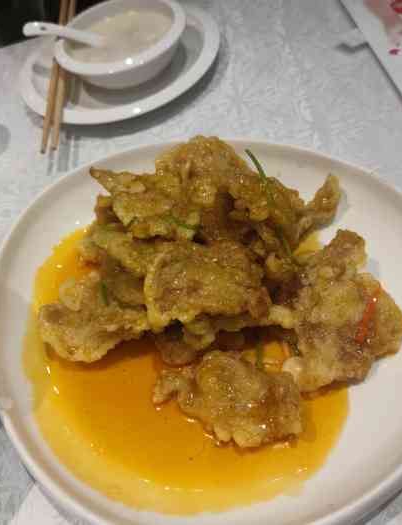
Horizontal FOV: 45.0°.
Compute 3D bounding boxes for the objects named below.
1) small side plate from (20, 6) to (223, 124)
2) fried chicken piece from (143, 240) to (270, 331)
[{"bbox_3d":[-0.076,-0.191,0.469,0.196,0.022,0.196,-6,55,8],"label":"small side plate"},{"bbox_3d":[0.003,0.014,0.279,0.067,0.025,0.048,-1,55,11],"label":"fried chicken piece"}]

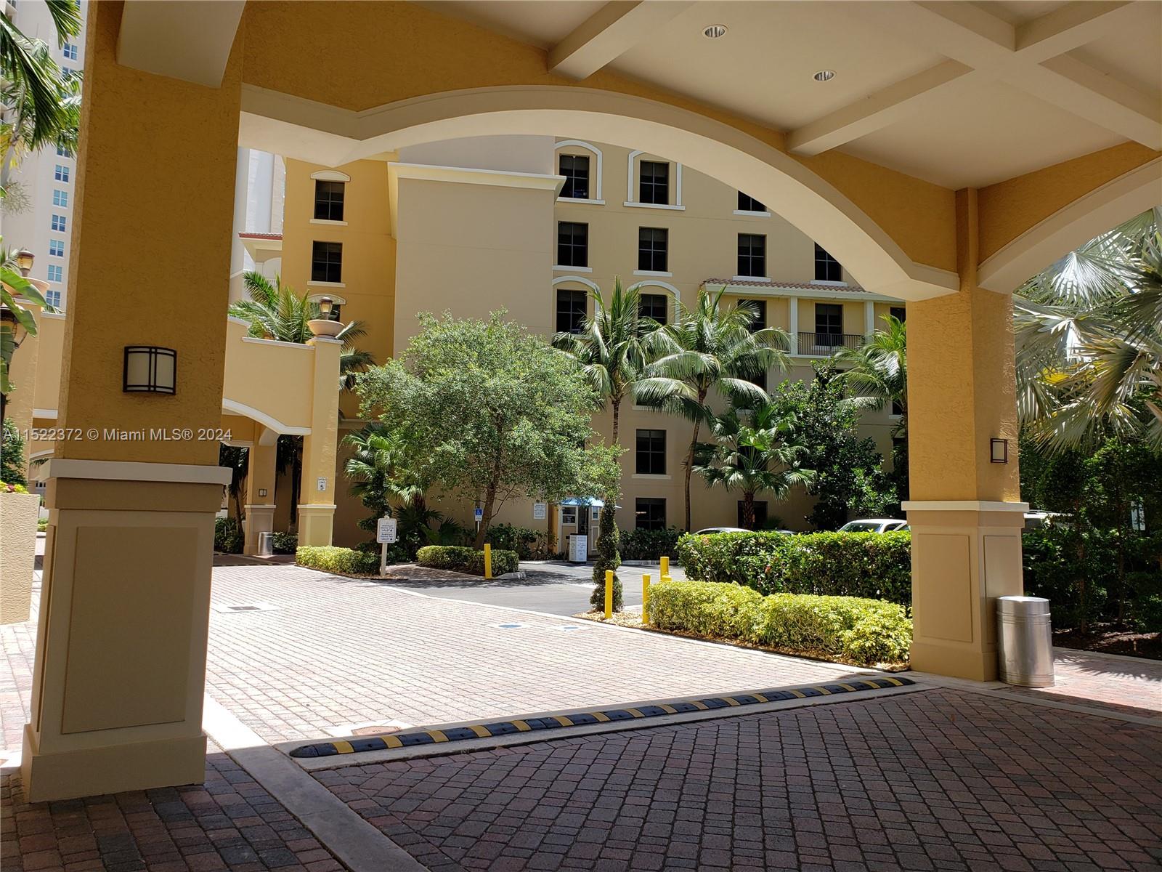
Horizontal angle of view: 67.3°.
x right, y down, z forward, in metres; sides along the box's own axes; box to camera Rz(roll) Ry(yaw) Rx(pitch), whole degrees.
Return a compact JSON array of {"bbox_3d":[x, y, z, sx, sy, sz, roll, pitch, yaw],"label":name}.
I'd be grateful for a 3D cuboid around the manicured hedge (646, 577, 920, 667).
[{"bbox_3d":[2.653,2.512,12.106,1.150,0.660,4.300,5,-7,-34],"label":"manicured hedge"}]

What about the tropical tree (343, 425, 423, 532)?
[{"bbox_3d":[-6.630,1.995,28.951,2.700,4.500,2.700,1,-6,0],"label":"tropical tree"}]

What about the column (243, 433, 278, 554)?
[{"bbox_3d":[-12.509,2.297,34.150,0.940,4.660,0.940,5,-7,-34],"label":"column"}]

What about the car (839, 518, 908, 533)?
[{"bbox_3d":[8.110,3.216,24.081,4.600,1.700,1.850,5,-7,-34],"label":"car"}]

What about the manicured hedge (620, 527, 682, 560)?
[{"bbox_3d":[2.778,4.535,36.545,2.650,1.250,1.200,2,-6,-13],"label":"manicured hedge"}]

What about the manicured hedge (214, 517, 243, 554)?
[{"bbox_3d":[-15.108,4.260,37.437,1.162,1.494,3.320,5,-7,-34],"label":"manicured hedge"}]

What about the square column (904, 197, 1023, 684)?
[{"bbox_3d":[4.481,-0.027,10.230,0.950,5.488,0.950,5,-7,-34],"label":"square column"}]

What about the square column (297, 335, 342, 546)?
[{"bbox_3d":[-8.742,0.547,29.247,0.970,7.534,0.970,5,-7,-34],"label":"square column"}]

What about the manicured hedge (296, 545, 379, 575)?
[{"bbox_3d":[-7.339,3.658,26.067,1.050,0.620,4.600,5,-7,-34],"label":"manicured hedge"}]

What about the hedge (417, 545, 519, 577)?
[{"bbox_3d":[-3.687,3.793,26.720,0.996,0.697,5.312,5,-7,-34],"label":"hedge"}]

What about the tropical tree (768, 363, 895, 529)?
[{"bbox_3d":[10.577,1.114,36.929,5.166,8.542,4.700,-1,-6,16],"label":"tropical tree"}]

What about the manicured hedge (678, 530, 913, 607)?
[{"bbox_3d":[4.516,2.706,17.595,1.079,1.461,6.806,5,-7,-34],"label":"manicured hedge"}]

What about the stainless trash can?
[{"bbox_3d":[4.793,2.209,9.421,0.511,0.893,0.511,1,-5,0],"label":"stainless trash can"}]

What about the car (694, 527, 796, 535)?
[{"bbox_3d":[4.363,3.462,25.654,4.600,1.494,1.820,5,-7,-34],"label":"car"}]

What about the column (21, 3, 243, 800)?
[{"bbox_3d":[-2.845,-0.436,5.658,0.950,5.100,0.950,5,-7,-34],"label":"column"}]

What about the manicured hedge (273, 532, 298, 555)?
[{"bbox_3d":[-12.718,4.563,37.120,1.826,0.913,0.996,5,-7,-34],"label":"manicured hedge"}]

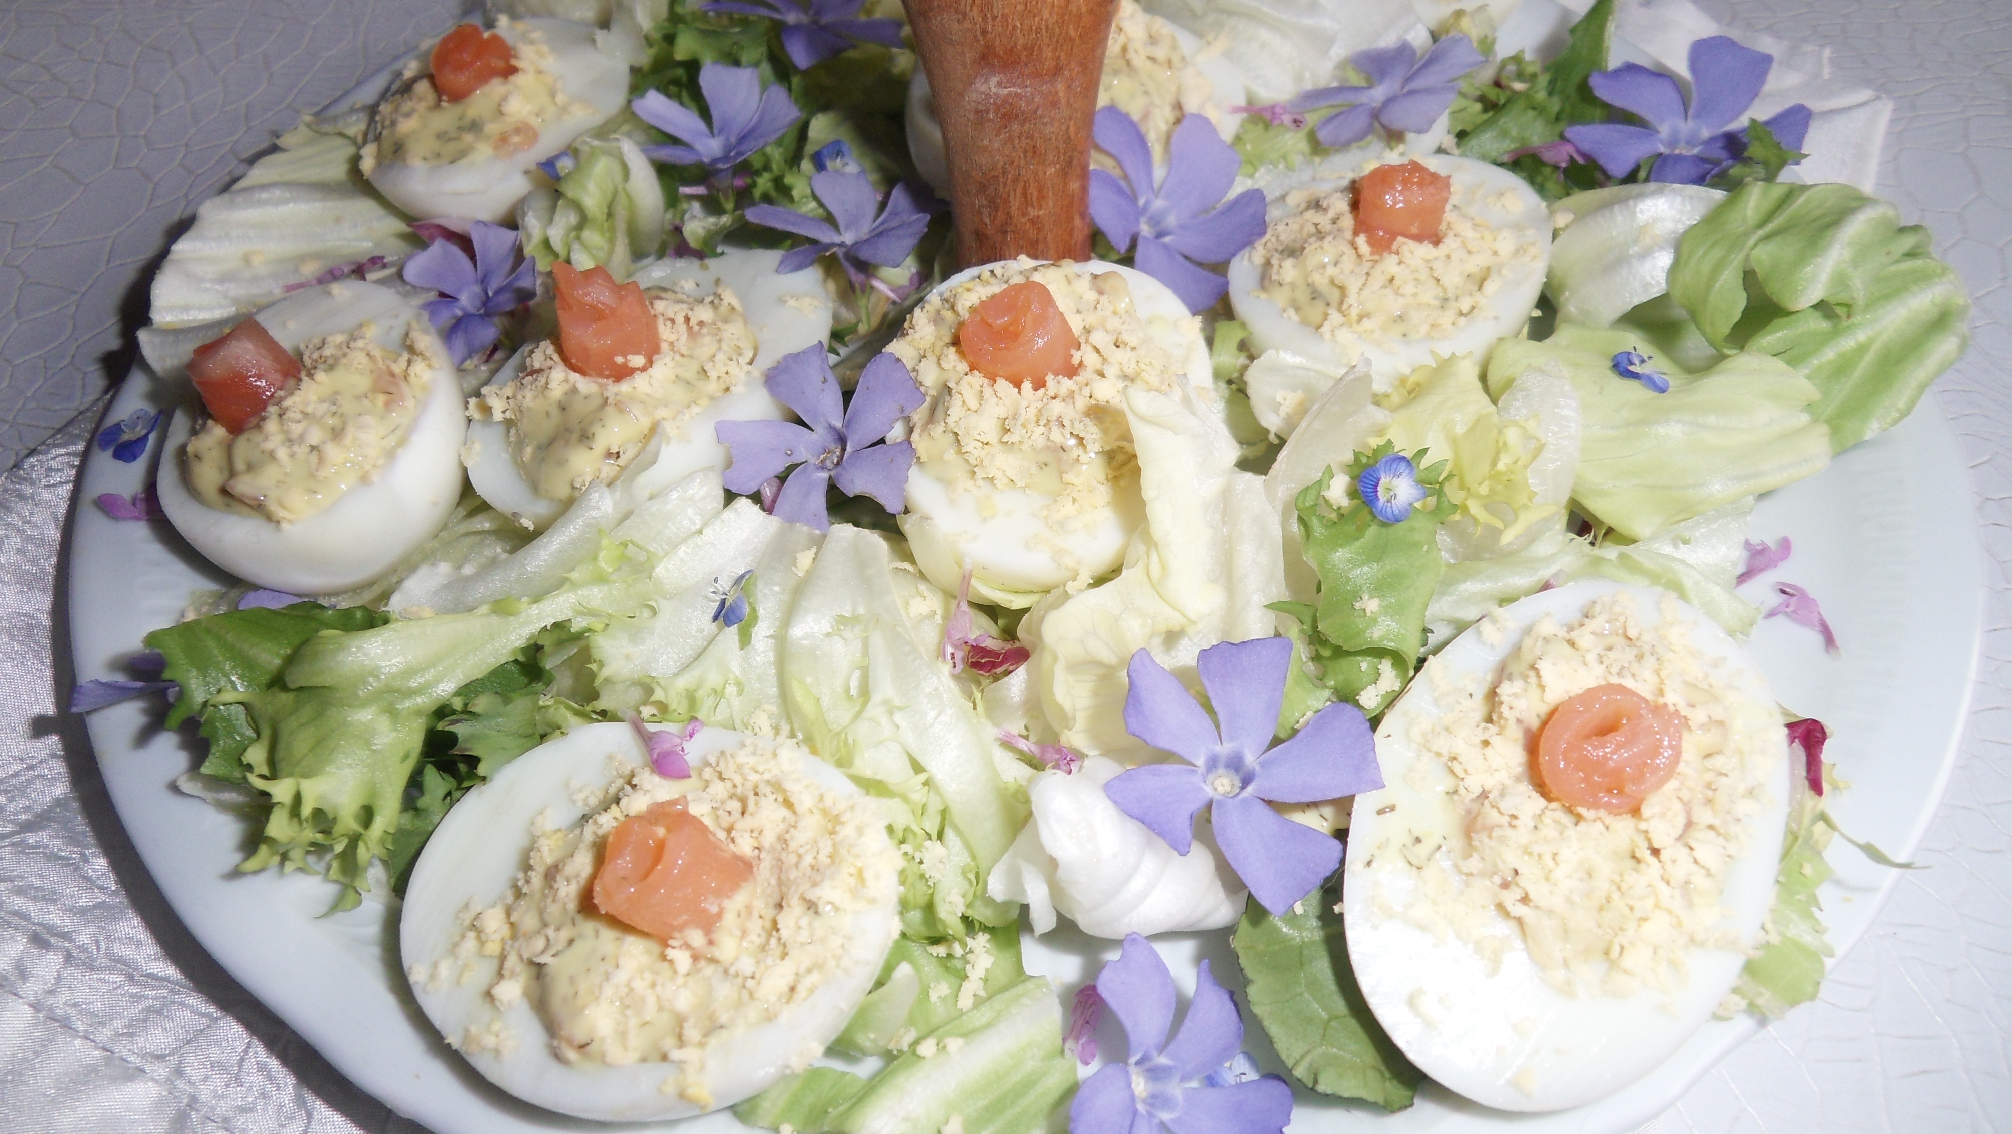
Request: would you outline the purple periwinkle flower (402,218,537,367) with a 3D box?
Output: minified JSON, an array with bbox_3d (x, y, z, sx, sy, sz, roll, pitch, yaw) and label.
[{"bbox_3d":[-0.079,-0.040,0.205,0.020,0.011,0.024,-2,60,2],"label":"purple periwinkle flower"}]

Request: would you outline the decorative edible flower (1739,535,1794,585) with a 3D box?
[{"bbox_3d":[0.103,-0.001,0.190,0.011,0.004,0.005,-30,58,-21],"label":"decorative edible flower"}]

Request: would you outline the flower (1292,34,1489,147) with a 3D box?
[{"bbox_3d":[0.062,-0.077,0.226,0.030,0.011,0.027,-5,52,6],"label":"flower"}]

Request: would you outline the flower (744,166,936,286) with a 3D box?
[{"bbox_3d":[-0.026,-0.053,0.218,0.030,0.014,0.027,-11,51,14],"label":"flower"}]

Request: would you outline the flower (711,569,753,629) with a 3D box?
[{"bbox_3d":[-0.033,0.004,0.168,0.009,0.005,0.006,-56,26,0],"label":"flower"}]

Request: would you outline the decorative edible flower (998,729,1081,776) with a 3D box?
[{"bbox_3d":[0.004,0.022,0.163,0.010,0.005,0.005,24,56,18],"label":"decorative edible flower"}]

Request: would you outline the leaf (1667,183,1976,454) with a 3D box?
[{"bbox_3d":[0.118,-0.036,0.201,0.046,0.023,0.042,0,52,0],"label":"leaf"}]

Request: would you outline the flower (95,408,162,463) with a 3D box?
[{"bbox_3d":[-0.126,-0.019,0.201,0.009,0.004,0.009,0,52,0],"label":"flower"}]

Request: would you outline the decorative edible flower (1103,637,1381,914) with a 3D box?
[{"bbox_3d":[0.024,0.021,0.144,0.030,0.010,0.029,-1,68,4],"label":"decorative edible flower"}]

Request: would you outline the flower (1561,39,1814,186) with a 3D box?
[{"bbox_3d":[0.109,-0.073,0.224,0.037,0.014,0.032,-4,61,5],"label":"flower"}]

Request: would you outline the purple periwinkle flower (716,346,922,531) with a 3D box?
[{"bbox_3d":[-0.026,-0.018,0.192,0.029,0.008,0.029,-10,75,-7],"label":"purple periwinkle flower"}]

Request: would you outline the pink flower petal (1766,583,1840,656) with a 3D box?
[{"bbox_3d":[0.105,0.007,0.184,0.006,0.004,0.013,-14,54,-11],"label":"pink flower petal"}]

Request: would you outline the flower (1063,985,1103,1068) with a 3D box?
[{"bbox_3d":[0.008,0.049,0.151,0.004,0.004,0.009,10,53,9],"label":"flower"}]

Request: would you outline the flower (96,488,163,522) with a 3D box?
[{"bbox_3d":[-0.122,-0.009,0.194,0.013,0.004,0.006,16,54,13],"label":"flower"}]

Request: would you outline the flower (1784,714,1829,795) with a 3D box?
[{"bbox_3d":[0.096,0.023,0.167,0.005,0.004,0.011,12,53,9],"label":"flower"}]

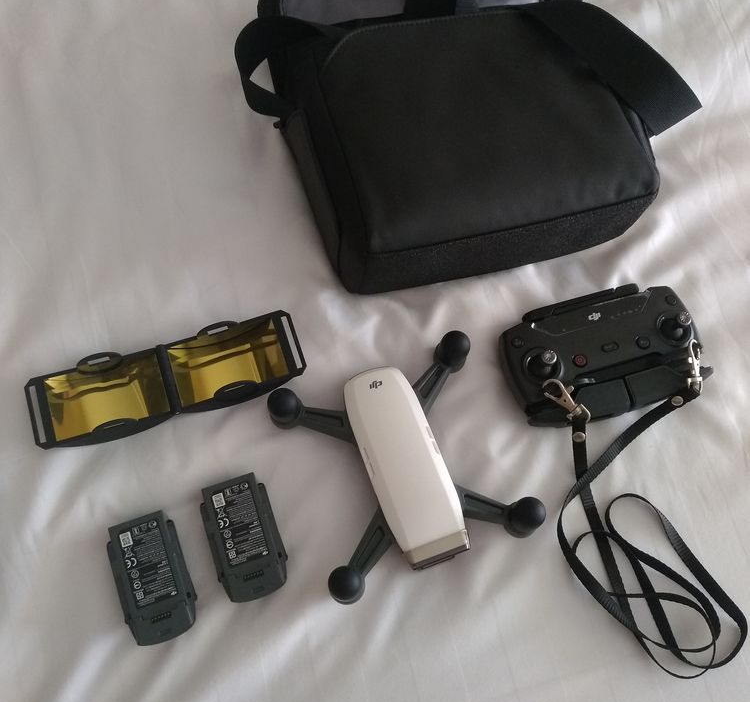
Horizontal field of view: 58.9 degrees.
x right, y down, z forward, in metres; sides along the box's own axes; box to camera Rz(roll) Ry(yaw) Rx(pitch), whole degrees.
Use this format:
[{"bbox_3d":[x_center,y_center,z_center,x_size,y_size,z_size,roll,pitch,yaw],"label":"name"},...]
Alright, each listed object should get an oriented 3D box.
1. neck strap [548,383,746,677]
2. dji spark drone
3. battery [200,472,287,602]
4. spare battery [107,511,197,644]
[{"bbox_3d":[0.174,0.103,0.430,0.116,0.028,0.195,0,66,-1],"label":"neck strap"},{"bbox_3d":[0.018,0.072,0.431,0.143,0.053,0.143,-18,67,-9],"label":"dji spark drone"},{"bbox_3d":[-0.082,0.119,0.421,0.044,0.026,0.076,-17,67,-8],"label":"battery"},{"bbox_3d":[-0.137,0.141,0.410,0.044,0.026,0.076,-17,67,-8],"label":"spare battery"}]

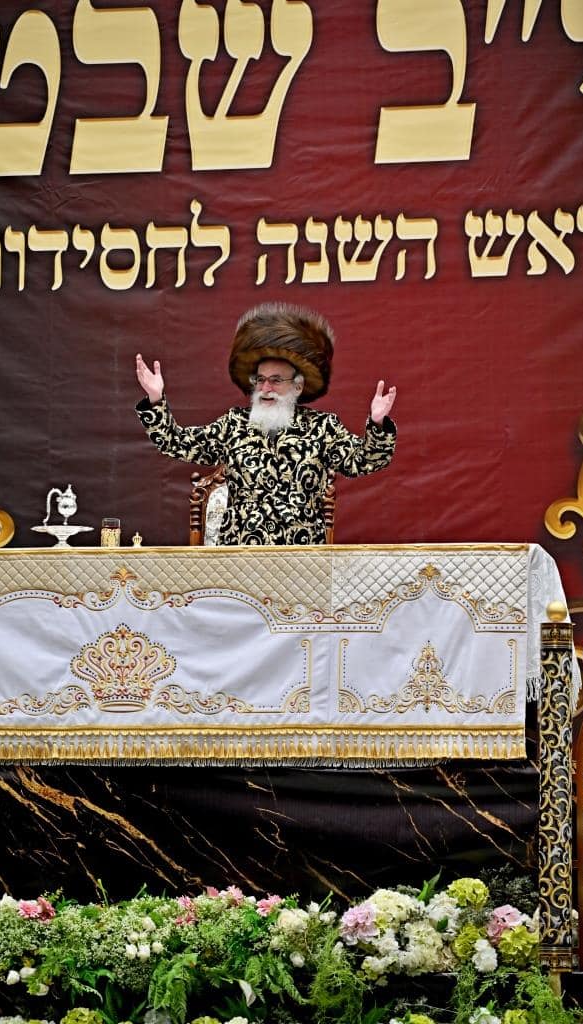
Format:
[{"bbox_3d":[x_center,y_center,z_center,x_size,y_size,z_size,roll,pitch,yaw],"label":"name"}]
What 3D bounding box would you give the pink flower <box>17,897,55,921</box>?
[{"bbox_3d":[-0.845,1.308,11.261,0.120,0.080,0.075,0,-5,0],"label":"pink flower"}]

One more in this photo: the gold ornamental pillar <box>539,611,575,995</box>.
[{"bbox_3d":[0.850,0.908,10.970,0.107,1.250,0.107,-1,-6,9],"label":"gold ornamental pillar"}]

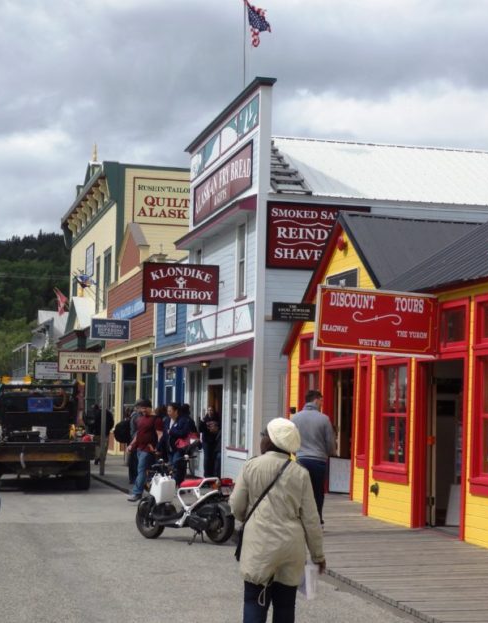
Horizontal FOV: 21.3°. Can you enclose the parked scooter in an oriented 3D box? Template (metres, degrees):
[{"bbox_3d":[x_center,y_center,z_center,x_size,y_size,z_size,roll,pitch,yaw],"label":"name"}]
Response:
[{"bbox_3d":[-0.720,2.304,16.014,1.800,1.070,0.730,-3,-6,43],"label":"parked scooter"}]

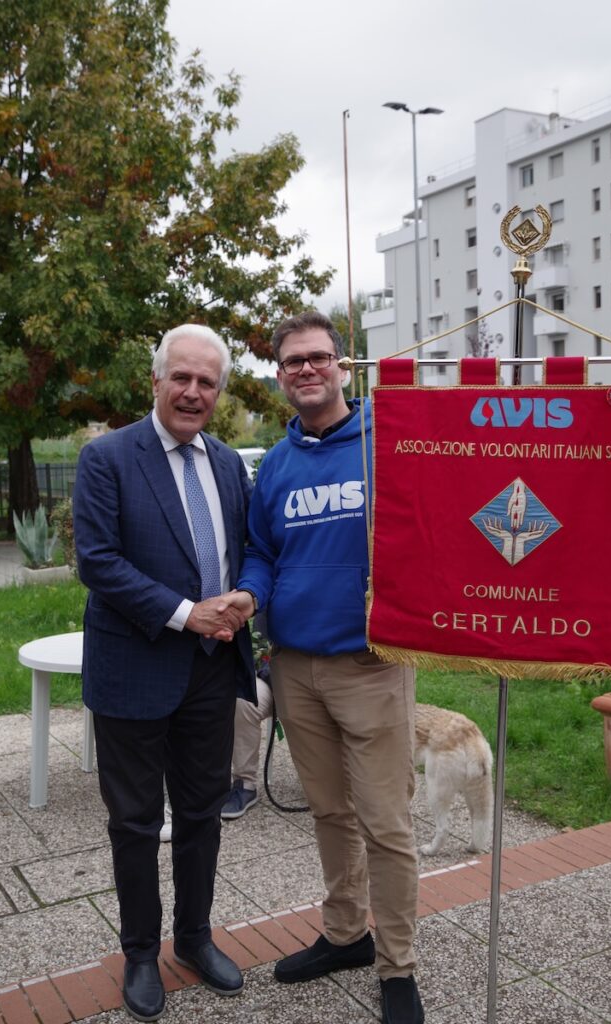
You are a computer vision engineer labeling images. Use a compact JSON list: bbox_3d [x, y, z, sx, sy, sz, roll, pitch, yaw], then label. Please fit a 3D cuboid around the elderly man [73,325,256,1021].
[{"bbox_3d":[-0.419,0.417,2.800,0.530,1.850,0.430,-3,4,-26],"label":"elderly man"}]

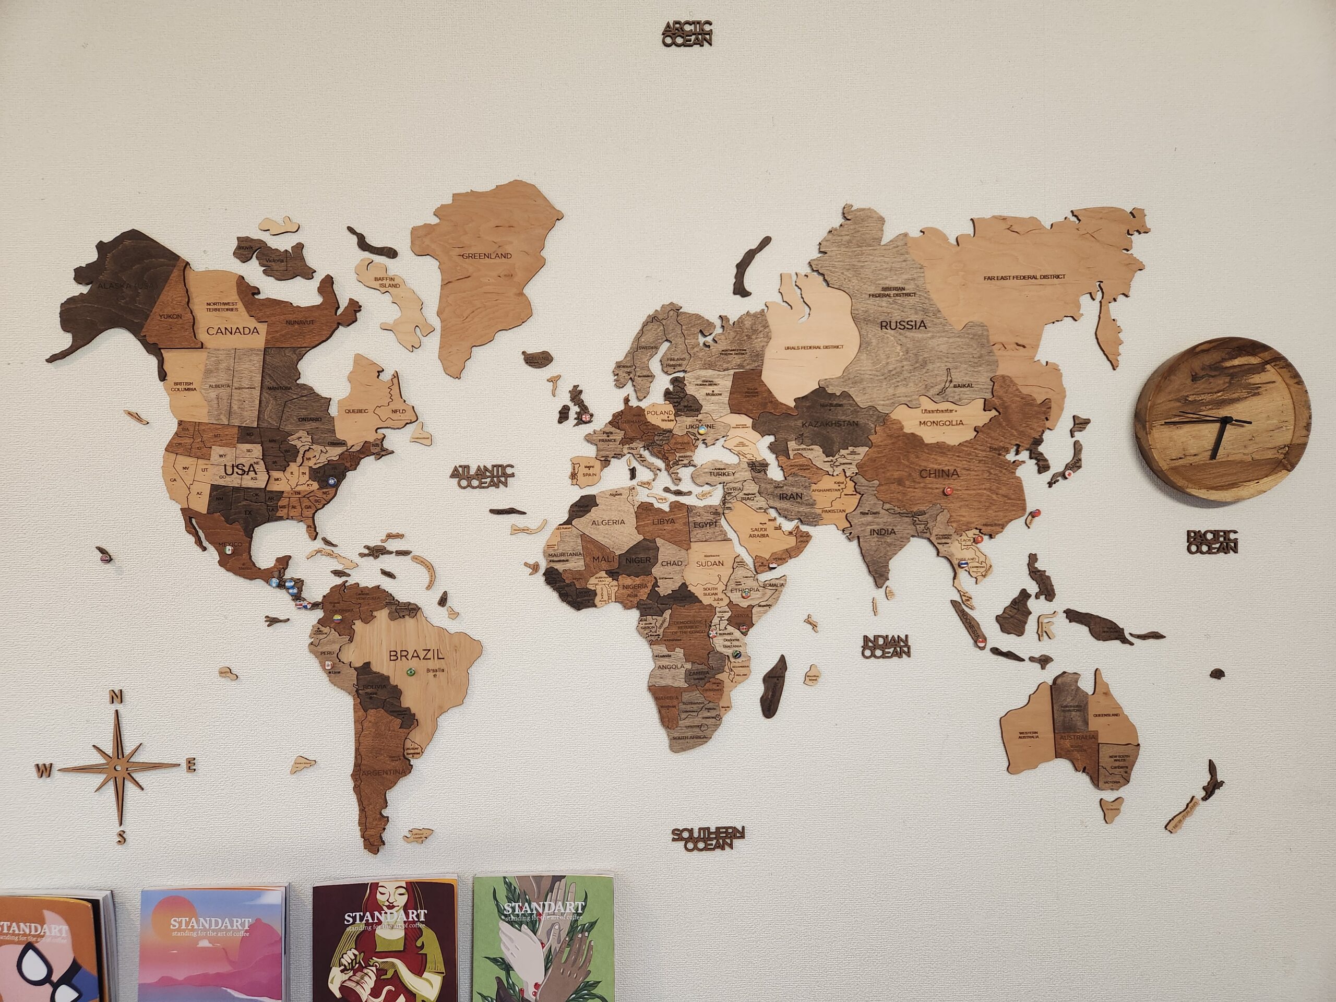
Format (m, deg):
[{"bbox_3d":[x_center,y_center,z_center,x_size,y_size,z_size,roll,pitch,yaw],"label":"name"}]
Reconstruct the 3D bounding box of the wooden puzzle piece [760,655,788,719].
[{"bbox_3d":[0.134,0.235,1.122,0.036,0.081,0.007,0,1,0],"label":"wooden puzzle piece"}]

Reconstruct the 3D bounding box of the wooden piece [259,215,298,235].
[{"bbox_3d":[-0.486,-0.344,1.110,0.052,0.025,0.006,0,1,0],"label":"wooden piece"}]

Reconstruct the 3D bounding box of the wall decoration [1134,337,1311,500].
[{"bbox_3d":[0.702,-0.102,1.126,0.205,0.205,0.032,-1,1,-2],"label":"wall decoration"}]

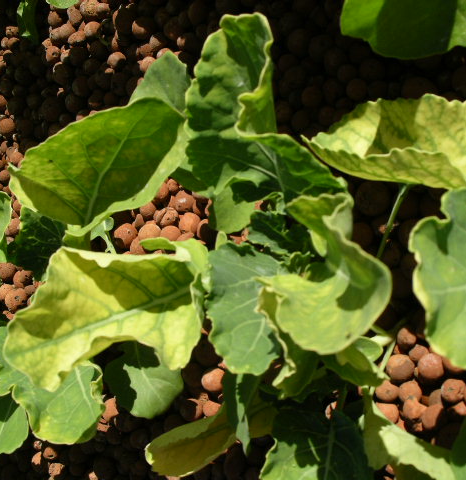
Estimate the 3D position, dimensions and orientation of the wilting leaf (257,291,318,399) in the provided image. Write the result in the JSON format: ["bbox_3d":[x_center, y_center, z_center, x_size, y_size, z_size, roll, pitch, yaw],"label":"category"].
[{"bbox_3d":[0.033,0.060,0.400,0.034,0.026,0.058,0,96,11],"label":"wilting leaf"}]

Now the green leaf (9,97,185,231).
[{"bbox_3d":[-0.085,-0.046,0.430,0.098,0.105,0.035,12,35,-9],"label":"green leaf"}]

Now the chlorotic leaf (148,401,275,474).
[{"bbox_3d":[-0.012,0.119,0.410,0.078,0.022,0.034,-22,60,-13],"label":"chlorotic leaf"}]

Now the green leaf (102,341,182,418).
[{"bbox_3d":[-0.061,0.094,0.475,0.050,0.018,0.058,-18,86,13],"label":"green leaf"}]

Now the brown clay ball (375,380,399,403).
[{"bbox_3d":[0.102,0.100,0.452,0.015,0.015,0.015,0,58,0],"label":"brown clay ball"}]

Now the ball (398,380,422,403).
[{"bbox_3d":[0.100,0.086,0.388,0.013,0.013,0.013,-2,86,31],"label":"ball"}]

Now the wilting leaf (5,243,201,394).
[{"bbox_3d":[-0.075,0.045,0.410,0.115,0.040,0.070,-13,59,-8],"label":"wilting leaf"}]

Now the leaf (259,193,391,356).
[{"bbox_3d":[0.052,0.021,0.415,0.076,0.050,0.088,0,58,0],"label":"leaf"}]

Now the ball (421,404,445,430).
[{"bbox_3d":[0.113,0.100,0.385,0.014,0.014,0.014,-2,86,31],"label":"ball"}]

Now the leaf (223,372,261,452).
[{"bbox_3d":[0.005,0.102,0.405,0.024,0.032,0.038,0,58,0],"label":"leaf"}]

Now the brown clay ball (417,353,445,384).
[{"bbox_3d":[0.131,0.084,0.450,0.018,0.017,0.018,0,58,0],"label":"brown clay ball"}]

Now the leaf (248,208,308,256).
[{"bbox_3d":[0.029,-0.005,0.455,0.039,0.022,0.027,0,58,0],"label":"leaf"}]

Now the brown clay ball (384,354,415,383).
[{"bbox_3d":[0.111,0.084,0.450,0.018,0.018,0.018,0,58,0],"label":"brown clay ball"}]

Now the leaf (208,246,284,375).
[{"bbox_3d":[0.009,0.041,0.405,0.048,0.020,0.072,9,92,11],"label":"leaf"}]

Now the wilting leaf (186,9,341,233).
[{"bbox_3d":[0.016,-0.066,0.385,0.082,0.040,0.110,-6,101,7],"label":"wilting leaf"}]

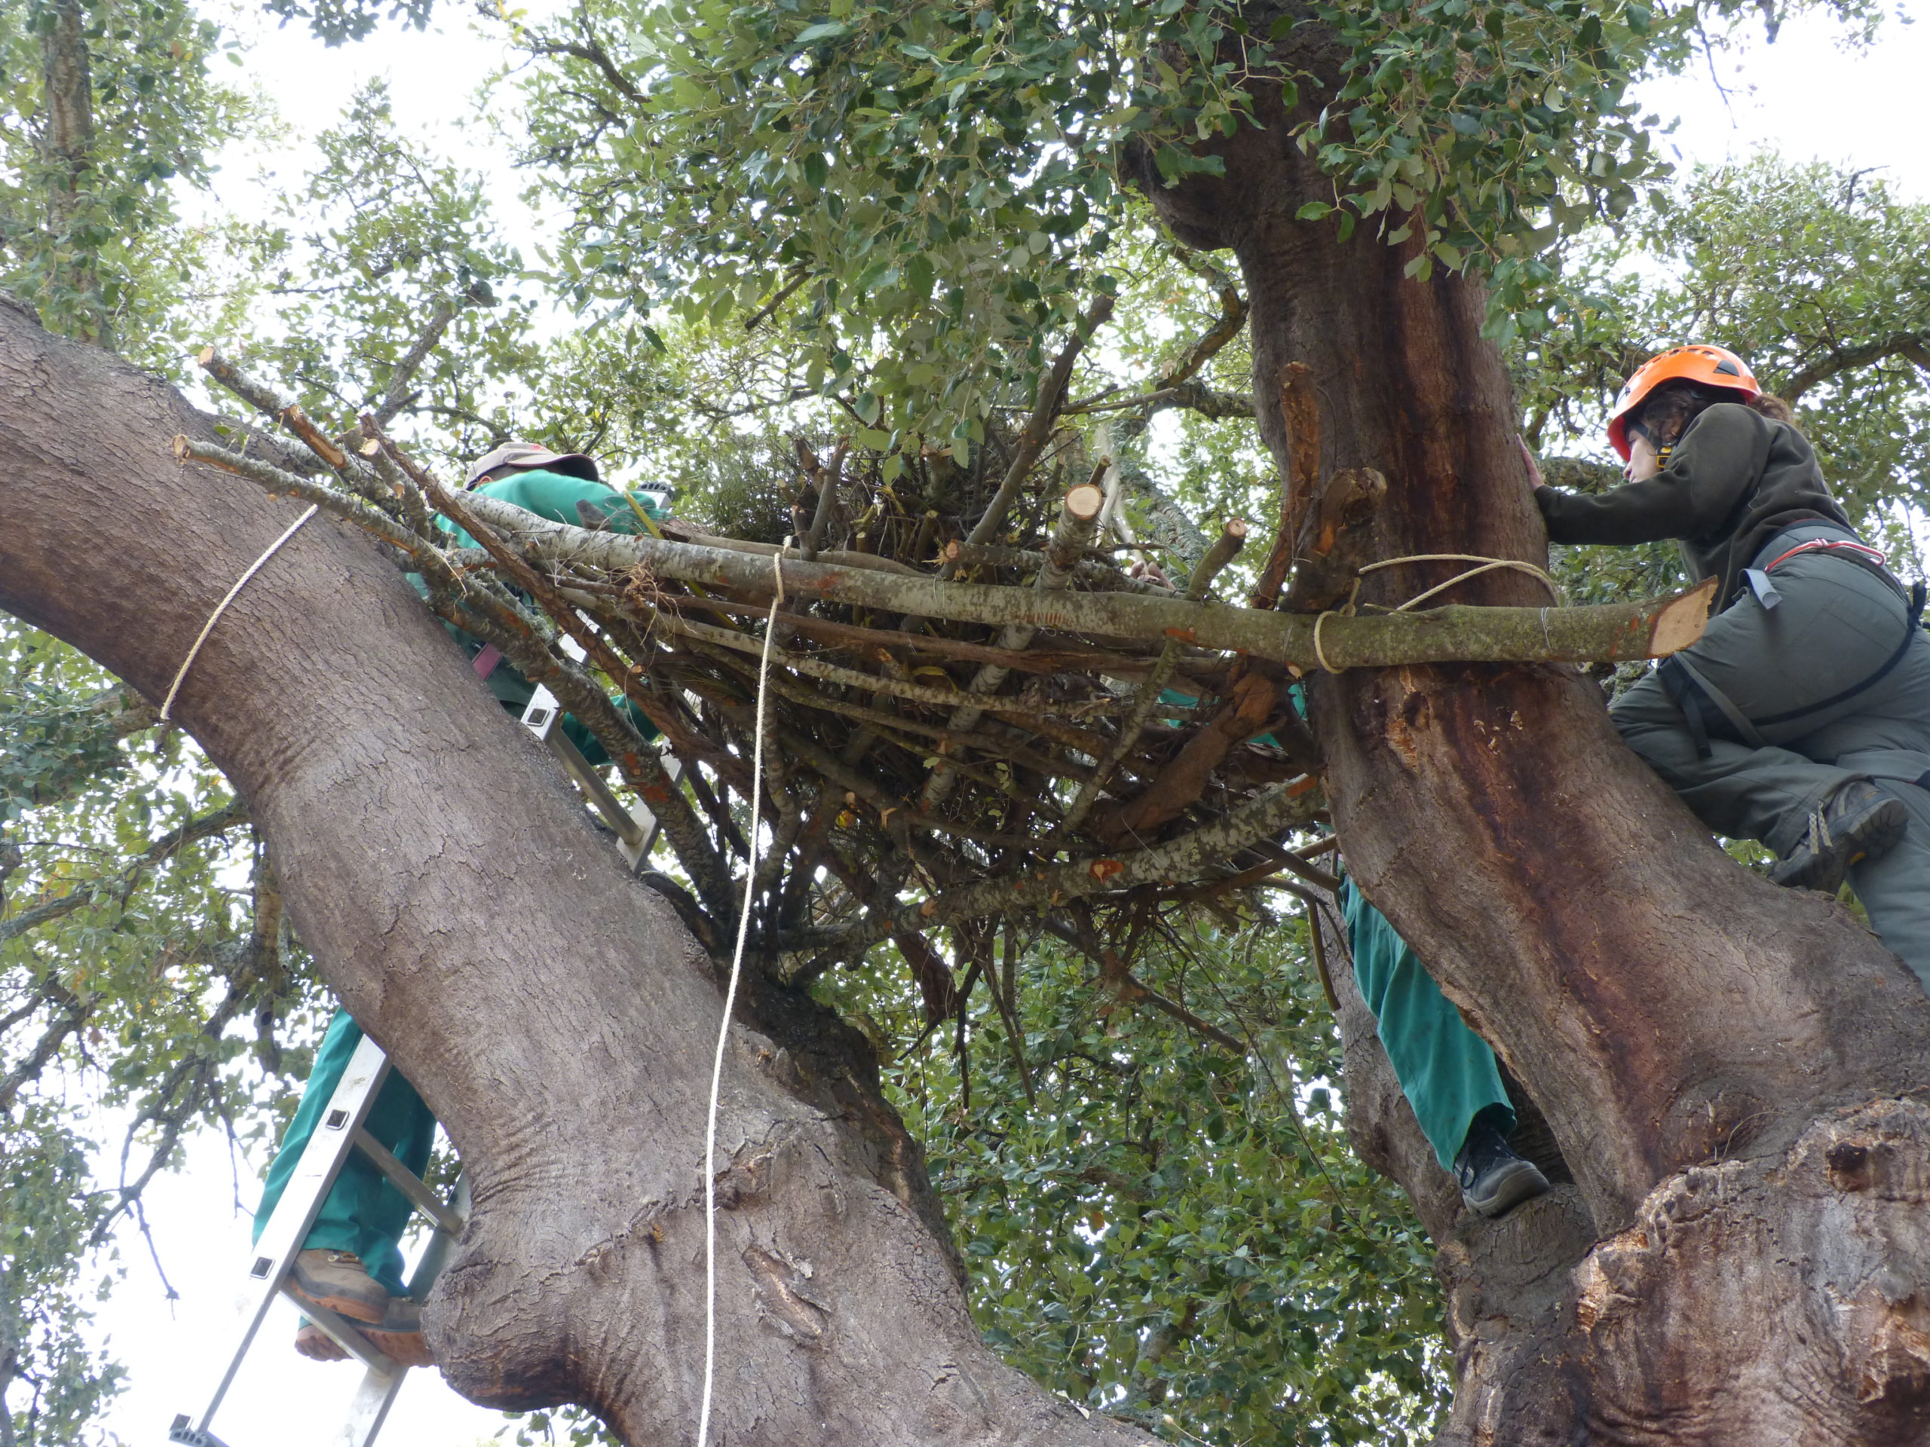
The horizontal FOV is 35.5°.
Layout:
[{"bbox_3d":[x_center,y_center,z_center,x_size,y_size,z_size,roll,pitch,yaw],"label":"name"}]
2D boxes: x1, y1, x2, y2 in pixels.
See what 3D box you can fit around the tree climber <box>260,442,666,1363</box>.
[{"bbox_3d":[-0.900,0.290,5.420,0.720,1.680,0.600,-6,-34,8],"label":"tree climber"}]

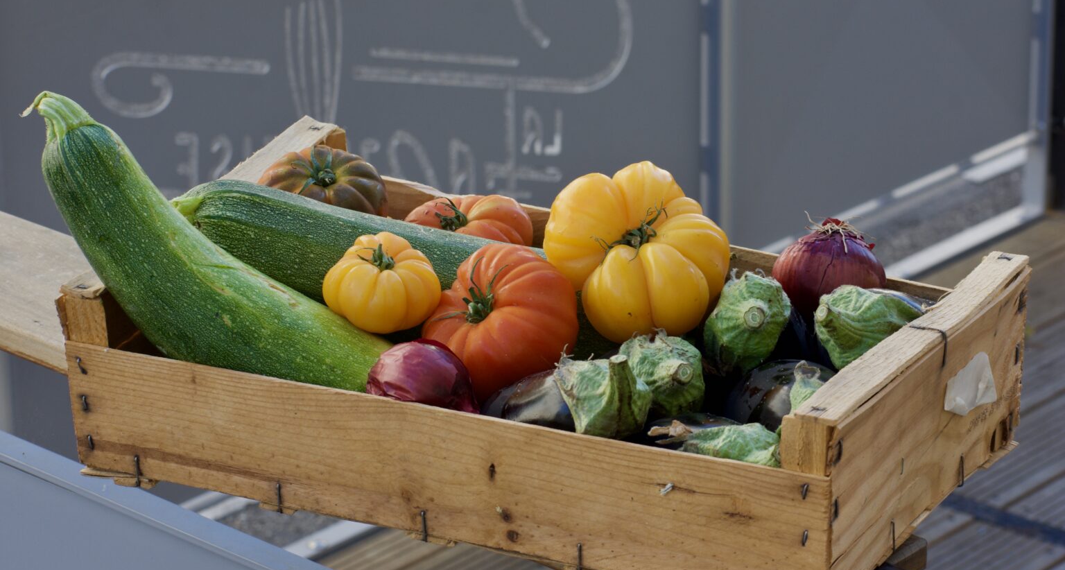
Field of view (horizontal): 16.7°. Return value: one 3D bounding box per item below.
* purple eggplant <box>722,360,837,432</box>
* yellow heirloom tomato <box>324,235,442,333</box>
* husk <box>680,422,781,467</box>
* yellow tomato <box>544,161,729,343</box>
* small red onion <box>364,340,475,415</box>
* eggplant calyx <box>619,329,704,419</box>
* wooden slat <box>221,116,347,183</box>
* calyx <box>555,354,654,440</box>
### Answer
[{"bbox_3d":[0.142,0.078,2.086,0.080,0.077,0.108,-6,20,-14],"label":"purple eggplant"},{"bbox_3d":[-0.090,-0.001,2.179,0.071,0.055,0.071,0,40,0],"label":"yellow heirloom tomato"},{"bbox_3d":[0.111,0.093,2.045,0.062,0.043,0.046,10,22,28],"label":"husk"},{"bbox_3d":[0.061,-0.019,2.127,0.107,0.108,0.082,0,-23,0],"label":"yellow tomato"},{"bbox_3d":[-0.065,0.059,2.132,0.062,0.059,0.064,-1,19,0],"label":"small red onion"},{"bbox_3d":[0.075,0.052,2.101,0.051,0.054,0.051,-11,22,-26],"label":"eggplant calyx"},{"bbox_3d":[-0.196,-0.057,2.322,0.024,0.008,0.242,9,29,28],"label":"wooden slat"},{"bbox_3d":[0.040,0.065,2.086,0.057,0.051,0.051,14,24,37],"label":"calyx"}]

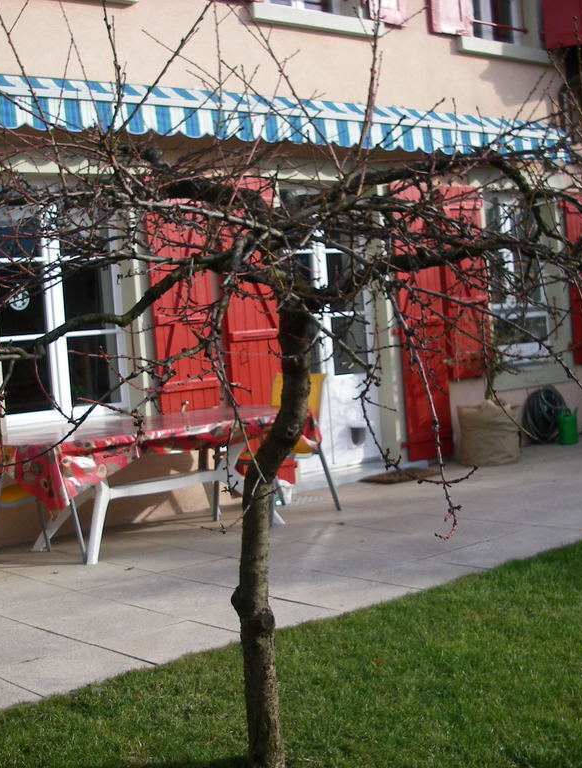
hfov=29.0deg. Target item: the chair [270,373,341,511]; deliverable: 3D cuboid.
[{"bbox_3d":[-0.117,0.412,7.534,0.684,0.936,0.564,-7,3,-44],"label":"chair"}]

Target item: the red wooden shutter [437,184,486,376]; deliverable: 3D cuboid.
[{"bbox_3d":[1.566,-0.911,10.028,0.546,1.704,0.042,-7,3,-40],"label":"red wooden shutter"}]

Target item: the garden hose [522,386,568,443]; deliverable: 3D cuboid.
[{"bbox_3d":[2.365,0.285,10.552,0.516,0.516,0.144,-7,3,-40],"label":"garden hose"}]

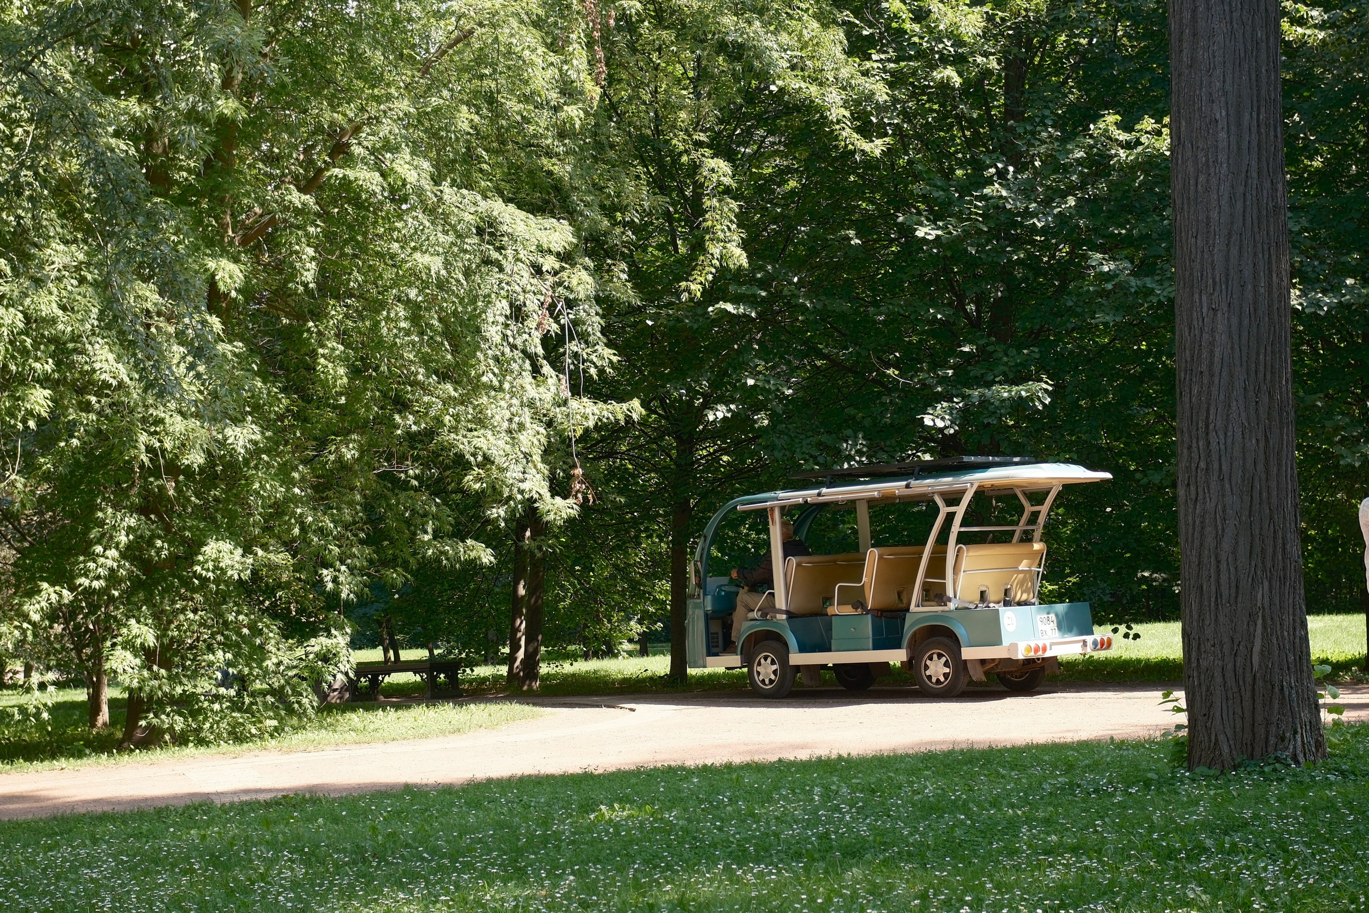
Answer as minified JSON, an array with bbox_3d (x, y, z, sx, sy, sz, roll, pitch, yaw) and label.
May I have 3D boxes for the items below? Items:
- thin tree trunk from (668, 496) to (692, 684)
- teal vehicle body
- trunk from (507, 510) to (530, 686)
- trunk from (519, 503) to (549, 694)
[{"bbox_3d":[-0.062,1.714,20.000,0.230,2.410,0.230,0,-6,0],"label":"thin tree trunk"},{"bbox_3d":[2.007,1.270,15.702,1.550,2.195,4.530,2,-8,-43],"label":"teal vehicle body"},{"bbox_3d":[-2.318,1.980,21.800,0.230,2.470,0.230,1,-6,0],"label":"trunk"},{"bbox_3d":[-1.998,1.903,20.800,0.250,2.450,0.250,1,-6,0],"label":"trunk"}]

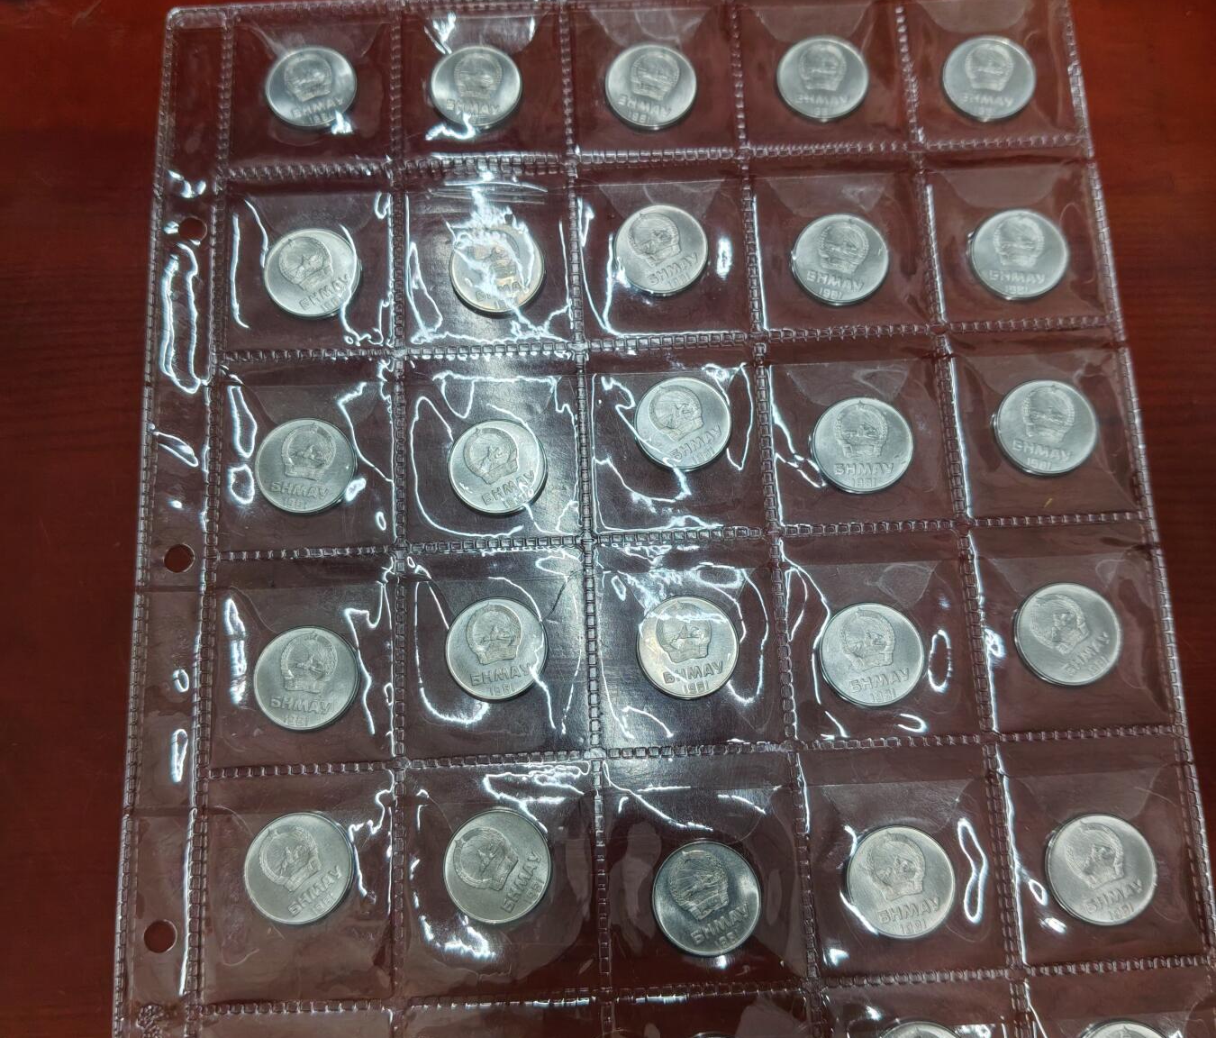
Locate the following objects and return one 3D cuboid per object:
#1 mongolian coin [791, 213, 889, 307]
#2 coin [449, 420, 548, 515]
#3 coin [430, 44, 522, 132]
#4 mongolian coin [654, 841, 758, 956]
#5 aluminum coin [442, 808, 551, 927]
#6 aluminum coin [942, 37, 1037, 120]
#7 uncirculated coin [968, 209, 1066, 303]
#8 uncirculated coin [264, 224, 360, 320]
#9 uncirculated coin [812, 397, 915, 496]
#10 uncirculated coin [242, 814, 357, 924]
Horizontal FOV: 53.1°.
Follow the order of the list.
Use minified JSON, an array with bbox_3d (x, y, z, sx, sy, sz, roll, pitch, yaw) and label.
[{"bbox_3d":[0.048,-0.054,0.254,0.020,0.002,0.020,-3,76,0],"label":"mongolian coin"},{"bbox_3d":[-0.022,-0.010,0.245,0.020,0.002,0.020,-3,76,0],"label":"coin"},{"bbox_3d":[-0.029,-0.094,0.265,0.020,0.002,0.020,-3,75,-1],"label":"coin"},{"bbox_3d":[0.018,0.069,0.223,0.020,0.002,0.020,-3,75,-1],"label":"mongolian coin"},{"bbox_3d":[-0.021,0.065,0.226,0.020,0.002,0.020,-3,76,0],"label":"aluminum coin"},{"bbox_3d":[0.083,-0.096,0.265,0.020,0.002,0.020,-3,76,0],"label":"aluminum coin"},{"bbox_3d":[0.086,-0.055,0.255,0.020,0.002,0.020,-3,76,0],"label":"uncirculated coin"},{"bbox_3d":[-0.062,-0.051,0.254,0.020,0.002,0.020,-3,76,0],"label":"uncirculated coin"},{"bbox_3d":[0.051,-0.015,0.245,0.020,0.002,0.020,-3,76,0],"label":"uncirculated coin"},{"bbox_3d":[-0.057,0.065,0.226,0.020,0.002,0.020,-3,76,0],"label":"uncirculated coin"}]

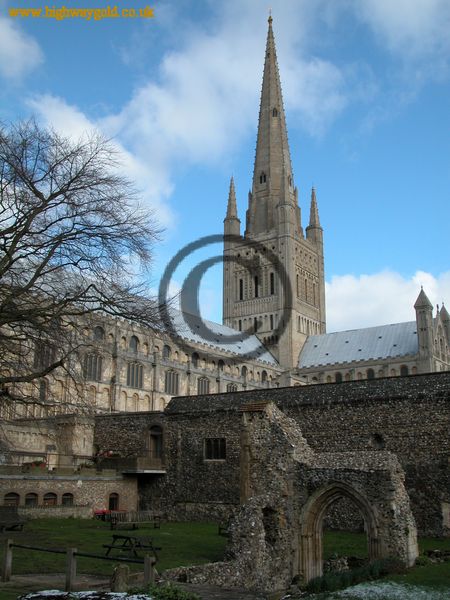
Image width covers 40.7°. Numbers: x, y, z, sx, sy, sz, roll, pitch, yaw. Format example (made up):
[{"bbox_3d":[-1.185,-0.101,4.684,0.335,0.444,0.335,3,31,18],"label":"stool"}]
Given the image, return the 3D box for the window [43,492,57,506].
[{"bbox_3d":[-9.349,10.520,31.974,0.300,0.750,0.900,-11,-20,33],"label":"window"}]

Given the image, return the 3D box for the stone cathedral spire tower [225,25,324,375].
[{"bbox_3d":[9.080,-22.345,115.986,13.600,77.500,13.600,-11,-21,34],"label":"stone cathedral spire tower"}]

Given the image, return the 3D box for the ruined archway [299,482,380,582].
[{"bbox_3d":[2.925,5.713,14.950,2.150,2.350,0.700,-11,-20,33],"label":"ruined archway"}]

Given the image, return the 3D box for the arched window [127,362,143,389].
[{"bbox_3d":[-8.962,7.434,59.914,0.400,2.510,2.250,-11,-20,34],"label":"arched window"}]

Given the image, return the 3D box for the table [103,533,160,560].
[{"bbox_3d":[-3.172,8.491,20.768,1.400,0.745,1.650,12,-20,-35],"label":"table"}]

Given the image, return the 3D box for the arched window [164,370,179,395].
[{"bbox_3d":[-5.796,8.867,65.212,0.350,2.620,2.350,-11,-20,33],"label":"arched window"}]

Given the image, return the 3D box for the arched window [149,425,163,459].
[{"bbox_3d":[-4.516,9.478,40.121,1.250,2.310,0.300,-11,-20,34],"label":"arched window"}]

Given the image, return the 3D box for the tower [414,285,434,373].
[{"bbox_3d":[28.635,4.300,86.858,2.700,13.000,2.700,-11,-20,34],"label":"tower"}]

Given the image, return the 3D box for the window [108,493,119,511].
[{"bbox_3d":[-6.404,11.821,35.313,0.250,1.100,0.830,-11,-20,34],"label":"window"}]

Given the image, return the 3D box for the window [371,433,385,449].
[{"bbox_3d":[7.732,7.097,30.640,0.750,0.820,0.400,-11,-20,33],"label":"window"}]

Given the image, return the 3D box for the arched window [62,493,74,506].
[{"bbox_3d":[-8.414,10.814,32.691,0.250,0.770,0.830,-11,-20,34],"label":"arched window"}]

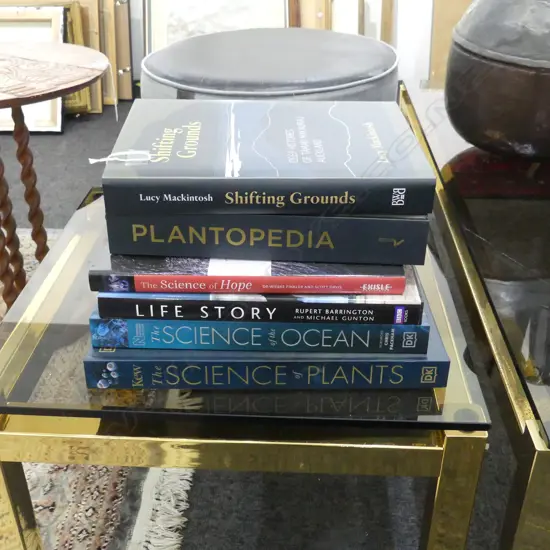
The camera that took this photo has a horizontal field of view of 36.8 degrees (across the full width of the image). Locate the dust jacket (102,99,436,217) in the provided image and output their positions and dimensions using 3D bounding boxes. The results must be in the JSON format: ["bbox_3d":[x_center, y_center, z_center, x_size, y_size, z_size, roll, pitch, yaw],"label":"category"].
[{"bbox_3d":[-0.006,-0.112,0.753,0.265,0.032,0.203,0,29,-1],"label":"dust jacket"}]

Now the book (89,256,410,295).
[{"bbox_3d":[-0.021,-0.045,0.766,0.256,0.018,0.213,1,29,0],"label":"book"}]

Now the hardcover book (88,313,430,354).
[{"bbox_3d":[-0.010,-0.006,0.786,0.280,0.028,0.235,1,29,1],"label":"hardcover book"}]

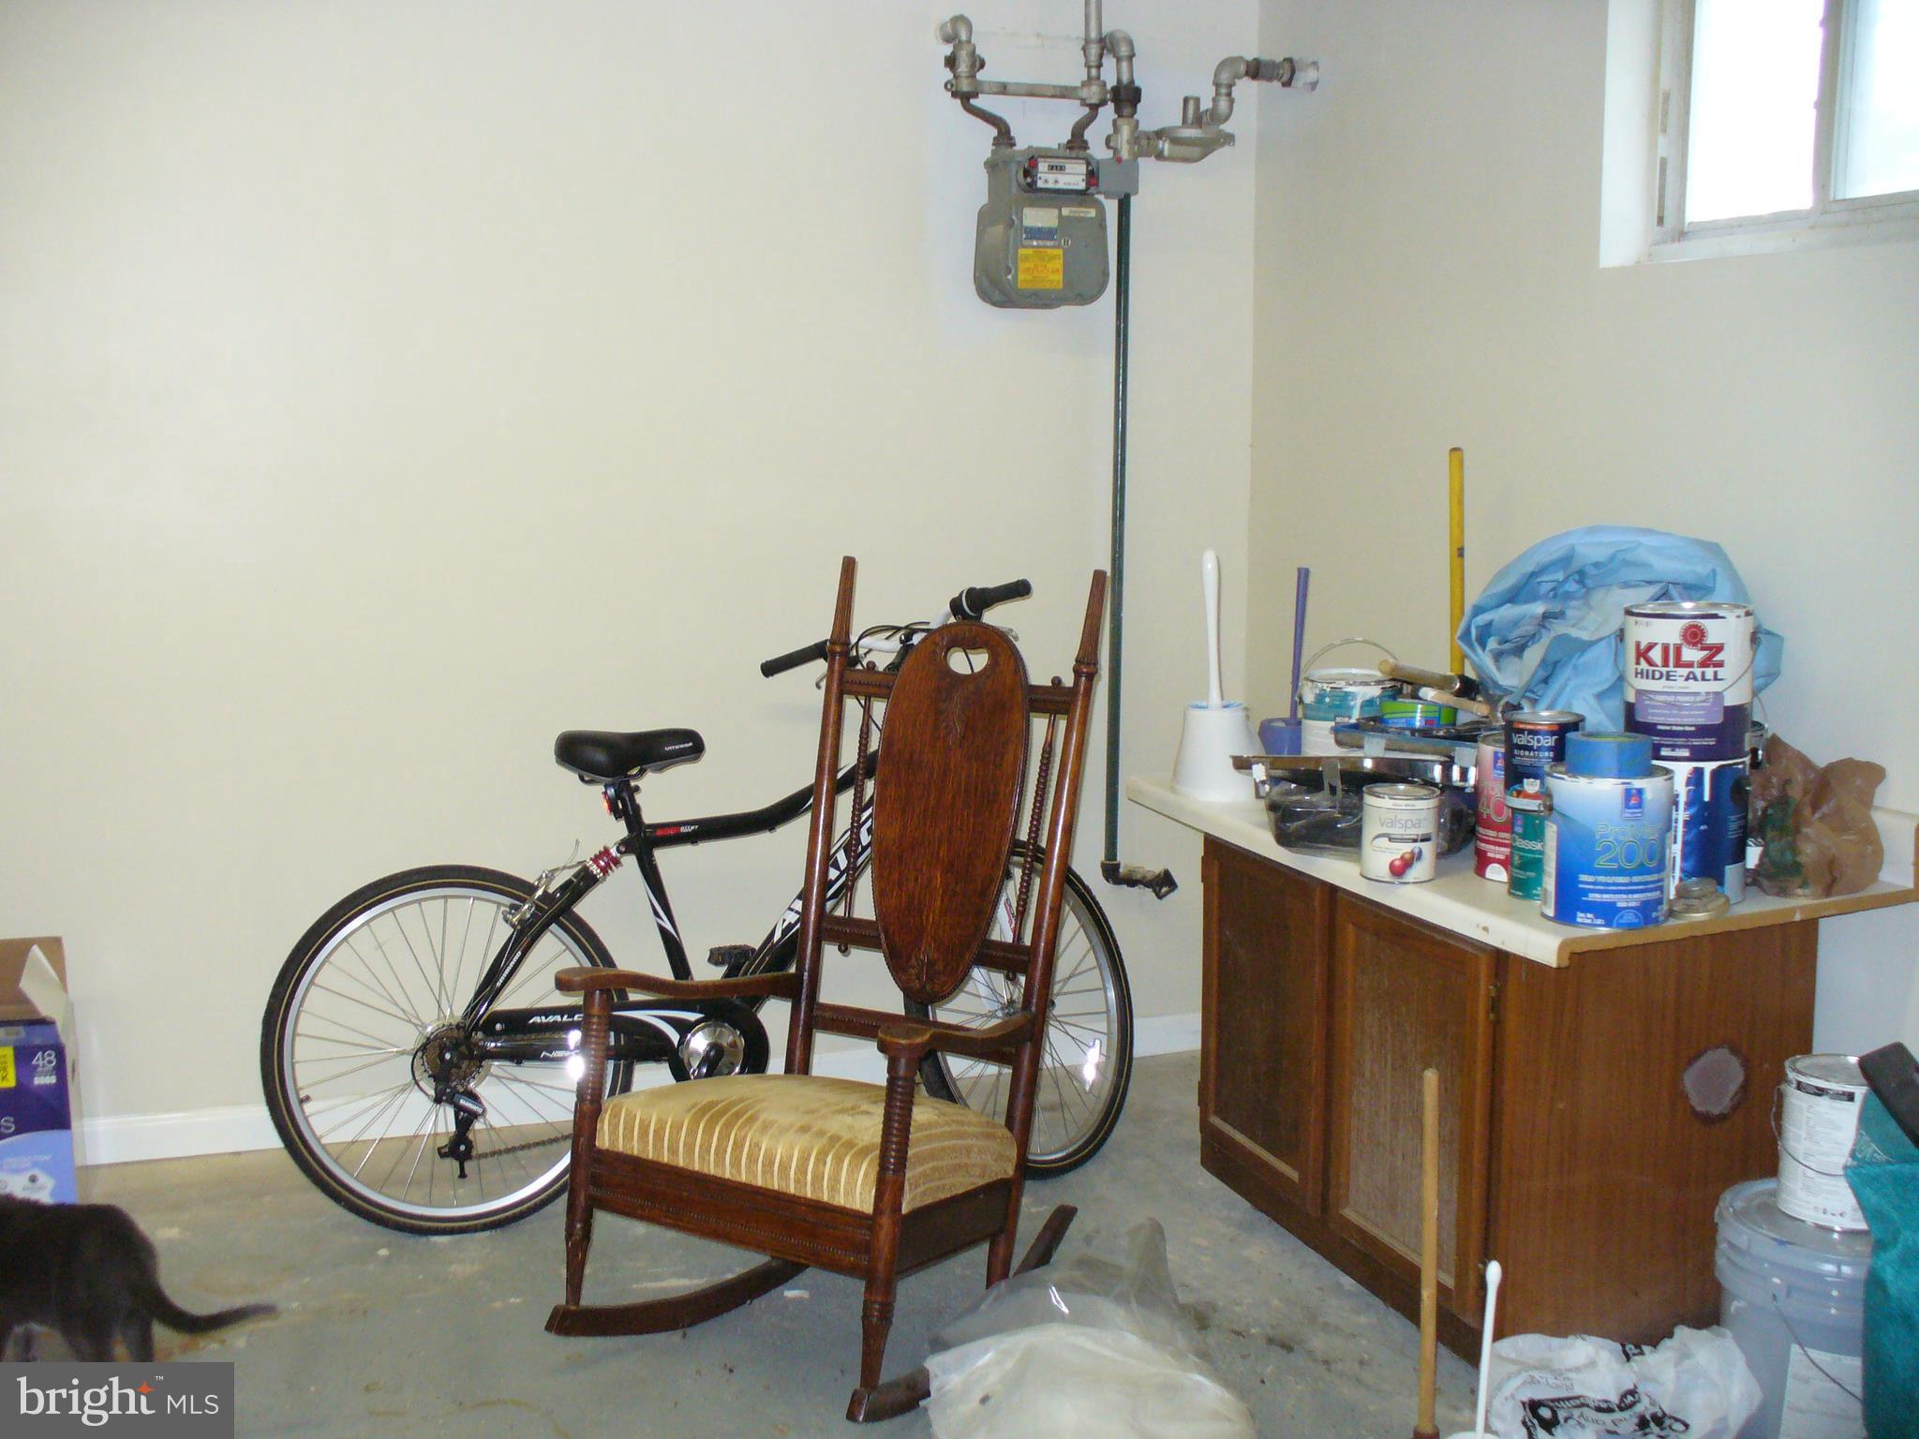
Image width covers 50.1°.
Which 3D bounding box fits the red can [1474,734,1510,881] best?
[{"bbox_3d":[0.845,0.137,3.003,0.166,0.192,0.166,2,8,16],"label":"red can"}]

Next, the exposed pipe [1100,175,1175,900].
[{"bbox_3d":[0.365,-0.338,4.031,0.146,1.362,0.120,-3,8,-19],"label":"exposed pipe"}]

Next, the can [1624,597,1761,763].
[{"bbox_3d":[1.014,-0.051,2.850,0.170,0.192,0.170,3,8,20],"label":"can"}]

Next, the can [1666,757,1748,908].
[{"bbox_3d":[1.027,0.151,2.912,0.168,0.197,0.168,3,9,20],"label":"can"}]

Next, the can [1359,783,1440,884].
[{"bbox_3d":[0.644,0.167,2.998,0.108,0.126,0.108,2,7,12],"label":"can"}]

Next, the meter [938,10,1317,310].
[{"bbox_3d":[0.348,-1.144,4.273,0.740,0.580,0.300,-3,9,-18],"label":"meter"}]

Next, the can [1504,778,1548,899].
[{"bbox_3d":[0.836,0.187,2.915,0.109,0.125,0.109,2,9,16],"label":"can"}]

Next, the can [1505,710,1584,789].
[{"bbox_3d":[0.826,0.055,2.890,0.109,0.125,0.109,2,9,16],"label":"can"}]

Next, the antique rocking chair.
[{"bbox_3d":[-0.168,0.322,3.027,0.580,1.090,0.730,4,9,31],"label":"antique rocking chair"}]

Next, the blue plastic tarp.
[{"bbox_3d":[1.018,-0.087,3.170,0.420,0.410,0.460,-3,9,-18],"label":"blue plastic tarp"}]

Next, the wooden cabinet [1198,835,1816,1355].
[{"bbox_3d":[0.828,0.535,3.278,0.525,0.610,0.905,-3,8,-19],"label":"wooden cabinet"}]

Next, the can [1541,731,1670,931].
[{"bbox_3d":[0.880,0.161,2.781,0.168,0.215,0.168,3,9,18],"label":"can"}]

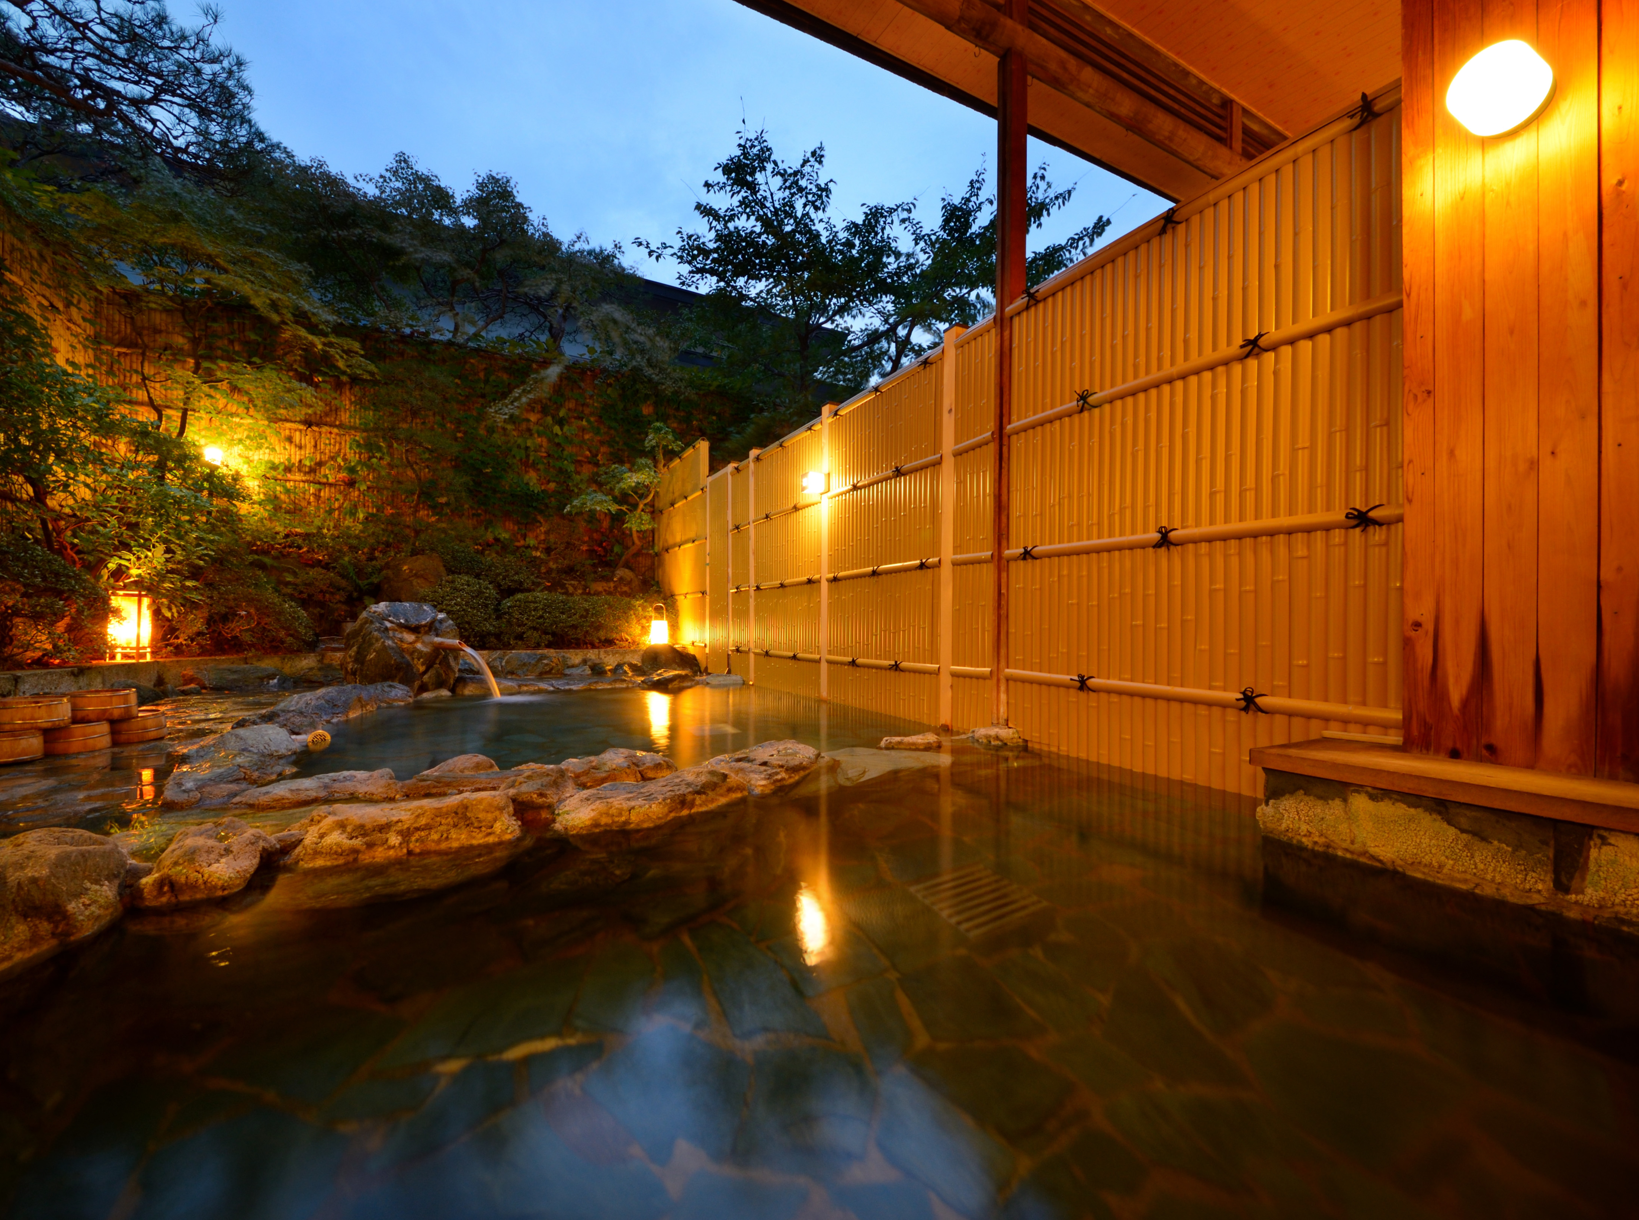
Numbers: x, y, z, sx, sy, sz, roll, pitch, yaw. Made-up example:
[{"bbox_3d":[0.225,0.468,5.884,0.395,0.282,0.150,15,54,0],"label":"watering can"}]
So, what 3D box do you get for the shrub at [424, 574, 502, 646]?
[{"bbox_3d":[-3.740,0.025,6.420,0.720,0.770,0.680,1,-1,-34],"label":"shrub"}]

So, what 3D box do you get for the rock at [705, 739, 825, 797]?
[{"bbox_3d":[-0.230,0.636,2.570,0.260,0.150,0.560,0,-1,28],"label":"rock"}]

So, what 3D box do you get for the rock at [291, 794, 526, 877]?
[{"bbox_3d":[-1.065,0.595,1.630,0.530,0.175,0.240,0,-1,-18],"label":"rock"}]

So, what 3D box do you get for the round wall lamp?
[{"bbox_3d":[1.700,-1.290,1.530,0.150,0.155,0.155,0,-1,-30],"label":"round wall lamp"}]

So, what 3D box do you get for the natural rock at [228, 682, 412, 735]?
[{"bbox_3d":[-3.100,0.599,3.920,0.420,0.210,1.200,1,-1,-5],"label":"natural rock"}]

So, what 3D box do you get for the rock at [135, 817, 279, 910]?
[{"bbox_3d":[-1.500,0.599,1.530,0.270,0.150,0.230,1,-1,-37],"label":"rock"}]

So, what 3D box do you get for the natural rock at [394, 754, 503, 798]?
[{"bbox_3d":[-1.430,0.622,2.360,0.370,0.140,0.280,1,-1,-11],"label":"natural rock"}]

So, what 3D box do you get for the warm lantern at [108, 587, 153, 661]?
[{"bbox_3d":[-5.150,0.124,4.550,0.155,0.540,0.155,1,-1,-29],"label":"warm lantern"}]

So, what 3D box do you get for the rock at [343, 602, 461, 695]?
[{"bbox_3d":[-3.520,0.323,5.220,0.860,0.780,0.720,1,-1,-34],"label":"rock"}]

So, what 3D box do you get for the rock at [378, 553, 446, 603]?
[{"bbox_3d":[-4.950,-0.306,7.400,0.740,0.580,0.550,1,-1,-34],"label":"rock"}]

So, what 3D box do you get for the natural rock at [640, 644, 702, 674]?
[{"bbox_3d":[-1.530,0.519,6.250,0.620,0.290,0.450,1,-1,-11],"label":"natural rock"}]

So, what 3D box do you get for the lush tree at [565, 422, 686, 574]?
[{"bbox_3d":[-2.670,-1.521,8.300,1.550,2.000,1.200,1,-1,-17],"label":"lush tree"}]

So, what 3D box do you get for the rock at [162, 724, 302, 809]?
[{"bbox_3d":[-2.220,0.578,2.370,0.310,0.210,0.720,0,-1,-27],"label":"rock"}]

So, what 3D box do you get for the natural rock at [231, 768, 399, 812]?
[{"bbox_3d":[-1.700,0.610,2.100,0.460,0.120,0.190,0,-1,-16],"label":"natural rock"}]

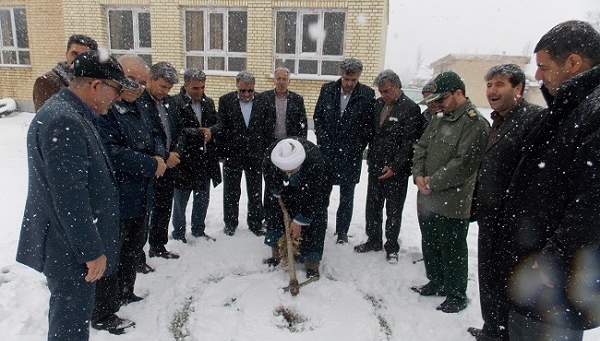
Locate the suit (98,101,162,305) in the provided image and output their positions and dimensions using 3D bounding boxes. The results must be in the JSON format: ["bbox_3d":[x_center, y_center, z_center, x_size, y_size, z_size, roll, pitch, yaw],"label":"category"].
[{"bbox_3d":[-1.111,0.240,2.555,0.420,1.390,0.530,5,13,12],"label":"suit"}]

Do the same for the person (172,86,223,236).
[{"bbox_3d":[-1.063,-0.085,3.977,0.550,1.580,0.400,-2,11,-27],"label":"person"}]

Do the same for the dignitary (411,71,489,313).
[{"bbox_3d":[1.085,0.174,2.892,0.440,1.710,0.540,-5,15,-31],"label":"dignitary"}]

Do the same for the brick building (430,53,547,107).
[{"bbox_3d":[11.209,-5.366,24.825,4.500,3.080,6.400,4,10,6],"label":"brick building"}]

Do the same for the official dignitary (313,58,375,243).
[{"bbox_3d":[0.451,-0.158,3.964,0.580,1.820,0.390,6,13,14],"label":"official dignitary"}]

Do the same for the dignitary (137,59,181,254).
[{"bbox_3d":[-1.196,-0.039,3.382,0.420,1.680,0.530,11,13,40],"label":"dignitary"}]

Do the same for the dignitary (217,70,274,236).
[{"bbox_3d":[-0.543,-0.165,4.197,0.580,1.710,0.380,2,10,-5],"label":"dignitary"}]

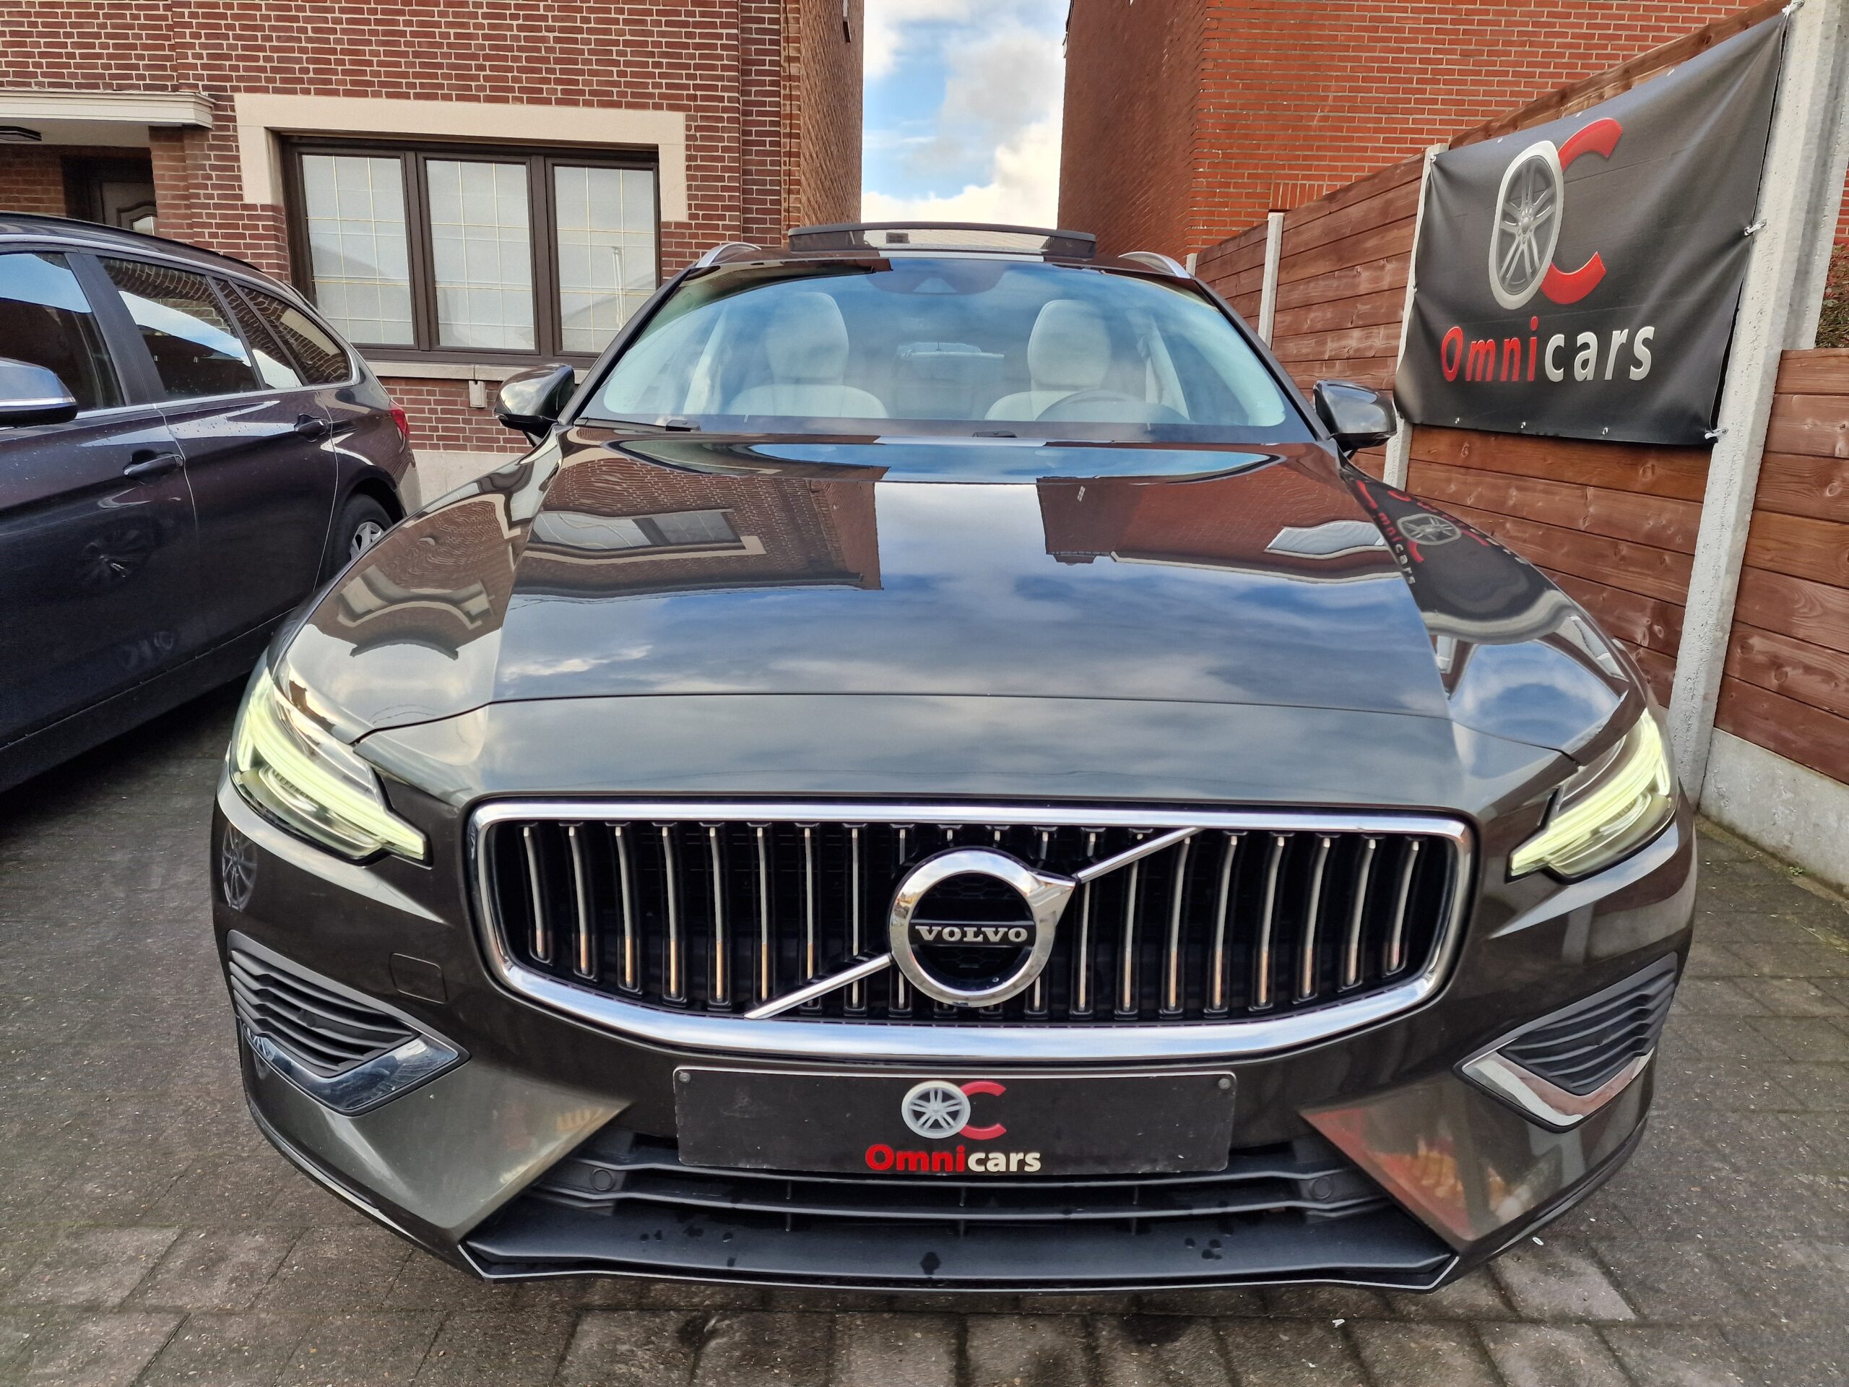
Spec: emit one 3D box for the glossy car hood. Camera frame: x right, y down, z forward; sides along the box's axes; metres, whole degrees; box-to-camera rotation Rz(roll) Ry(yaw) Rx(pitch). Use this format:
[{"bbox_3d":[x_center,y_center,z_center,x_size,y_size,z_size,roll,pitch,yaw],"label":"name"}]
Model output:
[{"bbox_3d":[0.039,-0.203,1.794,1.620,0.310,1.340,1,14,0],"label":"glossy car hood"}]

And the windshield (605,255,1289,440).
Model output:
[{"bbox_3d":[0.048,-0.755,2.717,1.440,0.170,0.960,1,43,0],"label":"windshield"}]

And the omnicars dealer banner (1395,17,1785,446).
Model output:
[{"bbox_3d":[2.068,-1.402,4.115,0.070,1.040,2.090,1,14,-1],"label":"omnicars dealer banner"}]

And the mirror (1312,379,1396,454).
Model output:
[{"bbox_3d":[0.961,-0.618,2.759,0.205,0.165,0.165,1,14,0],"label":"mirror"}]

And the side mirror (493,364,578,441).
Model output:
[{"bbox_3d":[-0.869,-0.653,2.756,0.205,0.165,0.165,1,14,0],"label":"side mirror"}]

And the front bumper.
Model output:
[{"bbox_3d":[0.030,0.296,1.347,1.840,0.540,0.480,1,14,0],"label":"front bumper"}]

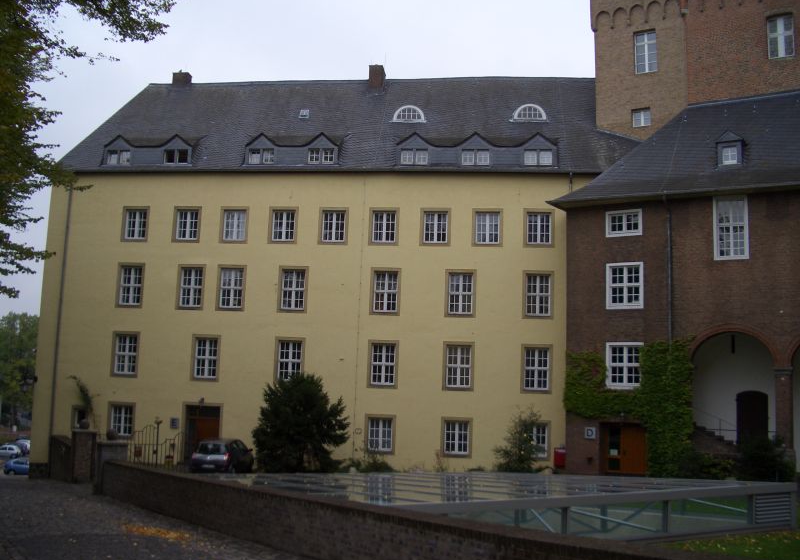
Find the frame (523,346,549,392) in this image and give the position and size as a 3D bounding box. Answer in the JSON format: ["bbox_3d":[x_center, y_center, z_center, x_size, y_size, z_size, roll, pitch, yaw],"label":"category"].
[{"bbox_3d":[6.160,4.017,36.411,1.066,1.902,0.180,1,-7,8],"label":"frame"}]

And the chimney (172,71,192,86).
[{"bbox_3d":[-13.109,-12.002,48.799,0.920,0.950,0.650,1,-7,8],"label":"chimney"}]

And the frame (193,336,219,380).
[{"bbox_3d":[-9.324,3.795,39.056,1.120,1.970,0.150,1,-7,8],"label":"frame"}]

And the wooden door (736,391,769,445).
[{"bbox_3d":[14.898,5.824,34.173,1.250,2.226,0.180,-3,-8,34],"label":"wooden door"}]

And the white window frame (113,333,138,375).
[{"bbox_3d":[-14.097,3.831,41.647,1.131,2.010,0.150,1,-7,8],"label":"white window frame"}]

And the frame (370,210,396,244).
[{"bbox_3d":[-0.732,-2.534,38.682,1.120,1.540,0.150,1,-7,8],"label":"frame"}]

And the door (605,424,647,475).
[{"bbox_3d":[9.678,7.261,34.600,1.803,2.039,0.180,-3,-8,34],"label":"door"}]

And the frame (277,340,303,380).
[{"bbox_3d":[-5.203,3.886,38.472,1.120,1.970,0.150,1,-7,8],"label":"frame"}]

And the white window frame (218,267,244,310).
[{"bbox_3d":[-8.391,0.396,40.321,1.152,1.979,0.130,1,-7,8],"label":"white window frame"}]

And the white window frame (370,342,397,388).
[{"bbox_3d":[-0.800,4.024,38.780,1.140,1.977,0.130,1,-7,8],"label":"white window frame"}]

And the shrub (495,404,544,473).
[{"bbox_3d":[5.430,7.372,37.197,2.180,3.121,2.071,1,-7,8],"label":"shrub"}]

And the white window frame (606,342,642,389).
[{"bbox_3d":[9.659,3.687,34.662,1.620,1.957,0.200,-3,-8,34],"label":"white window frame"}]

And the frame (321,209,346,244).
[{"bbox_3d":[-3.114,-2.531,38.453,1.118,1.520,0.180,1,-7,8],"label":"frame"}]

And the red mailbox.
[{"bbox_3d":[7.115,7.900,35.955,0.500,0.900,0.360,1,-7,8],"label":"red mailbox"}]

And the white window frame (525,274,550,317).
[{"bbox_3d":[6.390,0.733,37.269,1.120,1.970,0.150,1,-7,8],"label":"white window frame"}]

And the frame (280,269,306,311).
[{"bbox_3d":[-5.250,0.457,39.859,1.148,2.018,0.130,1,-7,8],"label":"frame"}]

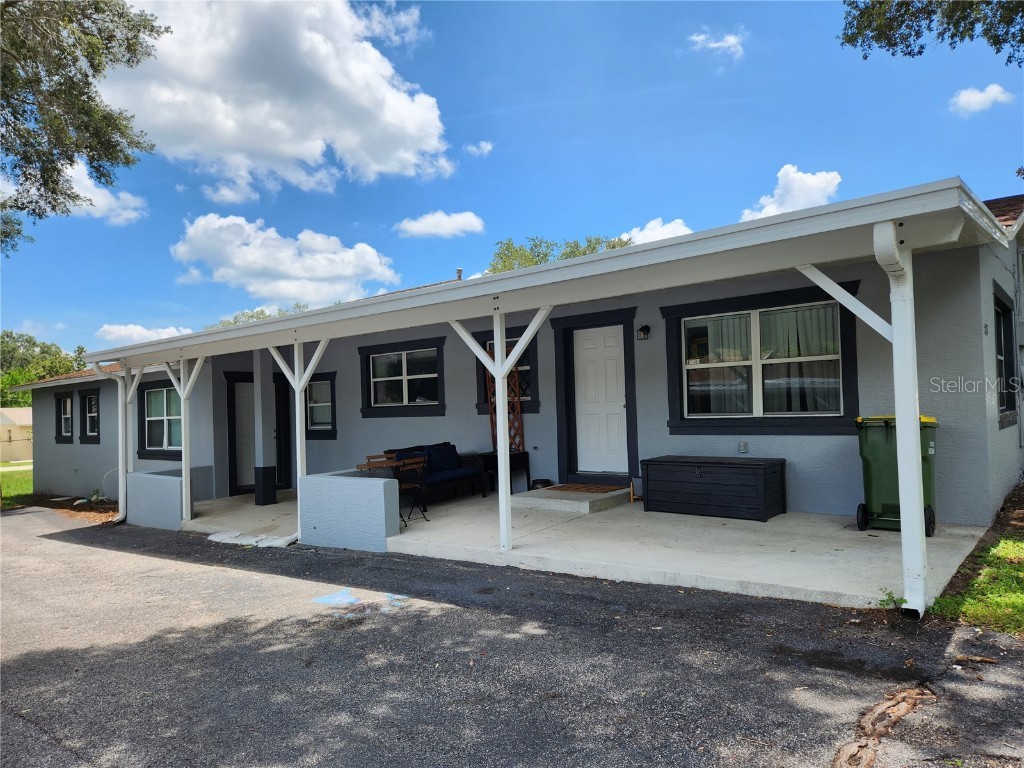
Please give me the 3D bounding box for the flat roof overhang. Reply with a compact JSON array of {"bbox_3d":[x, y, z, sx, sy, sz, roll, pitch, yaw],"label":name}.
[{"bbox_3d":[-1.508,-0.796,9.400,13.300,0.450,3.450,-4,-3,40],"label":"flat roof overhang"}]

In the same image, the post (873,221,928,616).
[{"bbox_3d":[2.344,0.226,4.101,0.110,2.370,0.440,-3,-3,40],"label":"post"}]

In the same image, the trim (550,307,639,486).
[{"bbox_3d":[1.144,0.204,9.412,1.410,2.390,0.110,-3,-3,40],"label":"trim"}]

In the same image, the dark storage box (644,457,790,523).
[{"bbox_3d":[2.324,1.182,7.853,1.470,0.600,0.690,-3,-3,40],"label":"dark storage box"}]

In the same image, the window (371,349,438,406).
[{"bbox_3d":[-1.924,-0.087,12.091,1.830,0.950,0.100,-4,-3,40],"label":"window"}]

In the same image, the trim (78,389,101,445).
[{"bbox_3d":[-10.680,0.834,17.201,1.400,1.360,0.100,-3,-3,40],"label":"trim"}]

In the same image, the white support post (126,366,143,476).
[{"bbox_3d":[-6.283,0.610,11.236,0.110,1.740,0.110,-4,-3,40],"label":"white support post"}]

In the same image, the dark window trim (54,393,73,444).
[{"bbox_3d":[-11.616,0.898,17.708,1.360,1.320,0.120,-4,-3,40],"label":"dark window trim"}]

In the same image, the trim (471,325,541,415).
[{"bbox_3d":[-0.075,-0.185,10.487,1.380,1.320,0.110,-4,-3,40],"label":"trim"}]

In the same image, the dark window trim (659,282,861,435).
[{"bbox_3d":[2.842,-0.228,7.993,2.370,1.655,0.100,-3,-3,40],"label":"dark window trim"}]

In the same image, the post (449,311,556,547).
[{"bbox_3d":[-0.079,0.442,6.377,1.250,2.200,0.090,-3,-3,40],"label":"post"}]

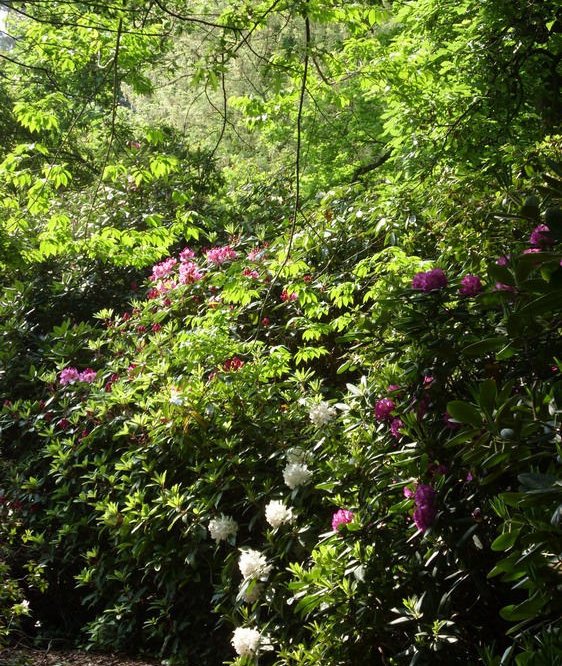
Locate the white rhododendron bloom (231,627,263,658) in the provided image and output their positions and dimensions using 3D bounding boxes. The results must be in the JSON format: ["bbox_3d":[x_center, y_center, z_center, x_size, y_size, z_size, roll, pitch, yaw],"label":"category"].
[{"bbox_3d":[-0.165,1.476,8.600,0.142,0.135,0.140,0,0,0],"label":"white rhododendron bloom"}]

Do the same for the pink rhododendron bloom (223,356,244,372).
[{"bbox_3d":[-0.267,0.177,10.100,0.124,0.090,0.111,0,-1,-2],"label":"pink rhododendron bloom"}]

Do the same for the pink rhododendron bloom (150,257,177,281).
[{"bbox_3d":[-0.719,-0.395,11.000,0.159,0.142,0.143,0,-1,-4],"label":"pink rhododendron bloom"}]

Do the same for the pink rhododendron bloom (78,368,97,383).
[{"bbox_3d":[-1.173,0.258,10.900,0.115,0.093,0.103,0,-1,-6],"label":"pink rhododendron bloom"}]

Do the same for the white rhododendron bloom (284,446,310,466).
[{"bbox_3d":[0.087,0.658,9.500,0.138,0.115,0.130,0,0,0],"label":"white rhododendron bloom"}]

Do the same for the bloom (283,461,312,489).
[{"bbox_3d":[0.084,0.724,9.200,0.153,0.143,0.138,0,-1,1],"label":"bloom"}]

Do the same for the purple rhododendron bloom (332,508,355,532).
[{"bbox_3d":[0.292,0.871,8.400,0.111,0.108,0.100,0,-1,2],"label":"purple rhododendron bloom"}]

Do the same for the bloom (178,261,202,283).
[{"bbox_3d":[-0.554,-0.370,11.000,0.147,0.147,0.132,0,-1,-3],"label":"bloom"}]

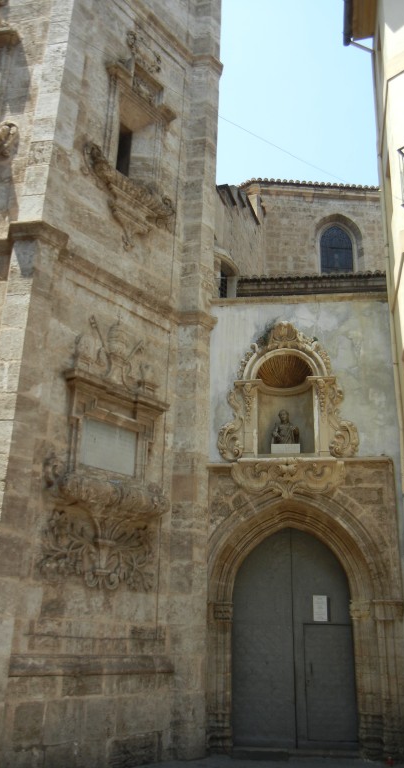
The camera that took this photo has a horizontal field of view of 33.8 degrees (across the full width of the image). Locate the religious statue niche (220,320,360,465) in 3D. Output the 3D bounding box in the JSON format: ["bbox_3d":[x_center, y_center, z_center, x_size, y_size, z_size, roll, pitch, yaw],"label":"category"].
[{"bbox_3d":[1.651,0.106,13.092,2.680,2.920,0.500,-2,-21,9],"label":"religious statue niche"}]

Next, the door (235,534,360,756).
[{"bbox_3d":[1.620,4.416,11.857,2.110,3.670,0.120,-2,-21,9],"label":"door"}]

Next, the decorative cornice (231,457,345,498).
[{"bbox_3d":[1.574,1.750,12.218,2.100,0.700,0.350,-2,-21,9],"label":"decorative cornice"}]

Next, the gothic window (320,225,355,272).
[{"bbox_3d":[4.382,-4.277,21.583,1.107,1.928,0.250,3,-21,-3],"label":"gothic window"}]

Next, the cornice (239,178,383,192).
[{"bbox_3d":[3.671,-6.273,21.738,4.498,0.420,0.420,3,-21,-3],"label":"cornice"}]

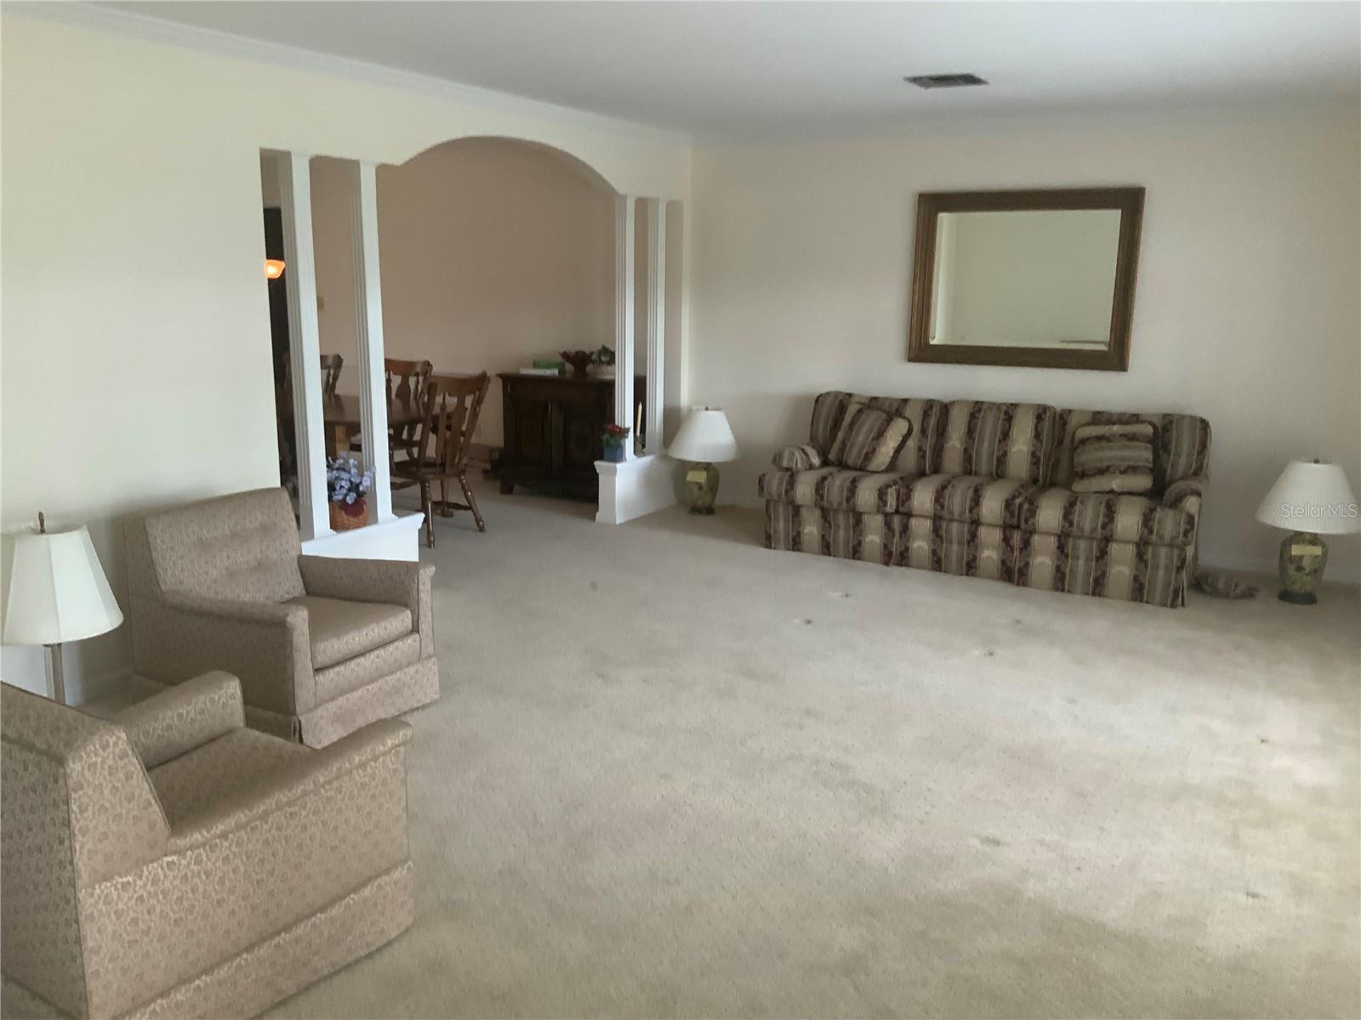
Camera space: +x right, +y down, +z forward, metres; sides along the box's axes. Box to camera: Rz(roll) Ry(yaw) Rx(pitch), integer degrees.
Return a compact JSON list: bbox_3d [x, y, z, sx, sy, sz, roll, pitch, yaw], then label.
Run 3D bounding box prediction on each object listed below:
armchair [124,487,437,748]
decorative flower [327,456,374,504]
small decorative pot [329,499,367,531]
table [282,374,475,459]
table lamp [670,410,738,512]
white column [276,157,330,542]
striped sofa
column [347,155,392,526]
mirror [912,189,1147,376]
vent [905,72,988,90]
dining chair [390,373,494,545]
[{"bbox_3d":[-1.408,0.363,4.067,0.830,0.725,0.680,7,13,30],"label":"armchair"},{"bbox_3d":[-1.560,-0.146,5.324,0.240,0.240,0.250,7,13,30],"label":"decorative flower"},{"bbox_3d":[-1.562,0.011,5.356,0.180,0.135,0.180,0,12,0],"label":"small decorative pot"},{"bbox_3d":[-2.198,-0.290,7.169,1.800,0.740,1.030,7,13,30],"label":"table"},{"bbox_3d":[0.155,-0.318,7.561,0.460,0.680,0.460,0,12,0],"label":"table lamp"},{"bbox_3d":[-1.640,-0.690,4.985,0.088,1.655,0.097,7,13,30],"label":"white column"},{"bbox_3d":[1.664,-0.146,6.327,2.260,0.850,0.930,7,13,30],"label":"striped sofa"},{"bbox_3d":[-1.446,-0.754,5.307,0.088,1.655,0.097,7,13,30],"label":"column"},{"bbox_3d":[1.951,-1.317,6.548,1.265,0.995,0.050,7,13,30],"label":"mirror"},{"bbox_3d":[1.237,-1.974,5.265,0.305,0.020,0.295,7,13,30],"label":"vent"},{"bbox_3d":[-1.486,-0.317,6.807,0.550,0.955,0.500,7,13,30],"label":"dining chair"}]

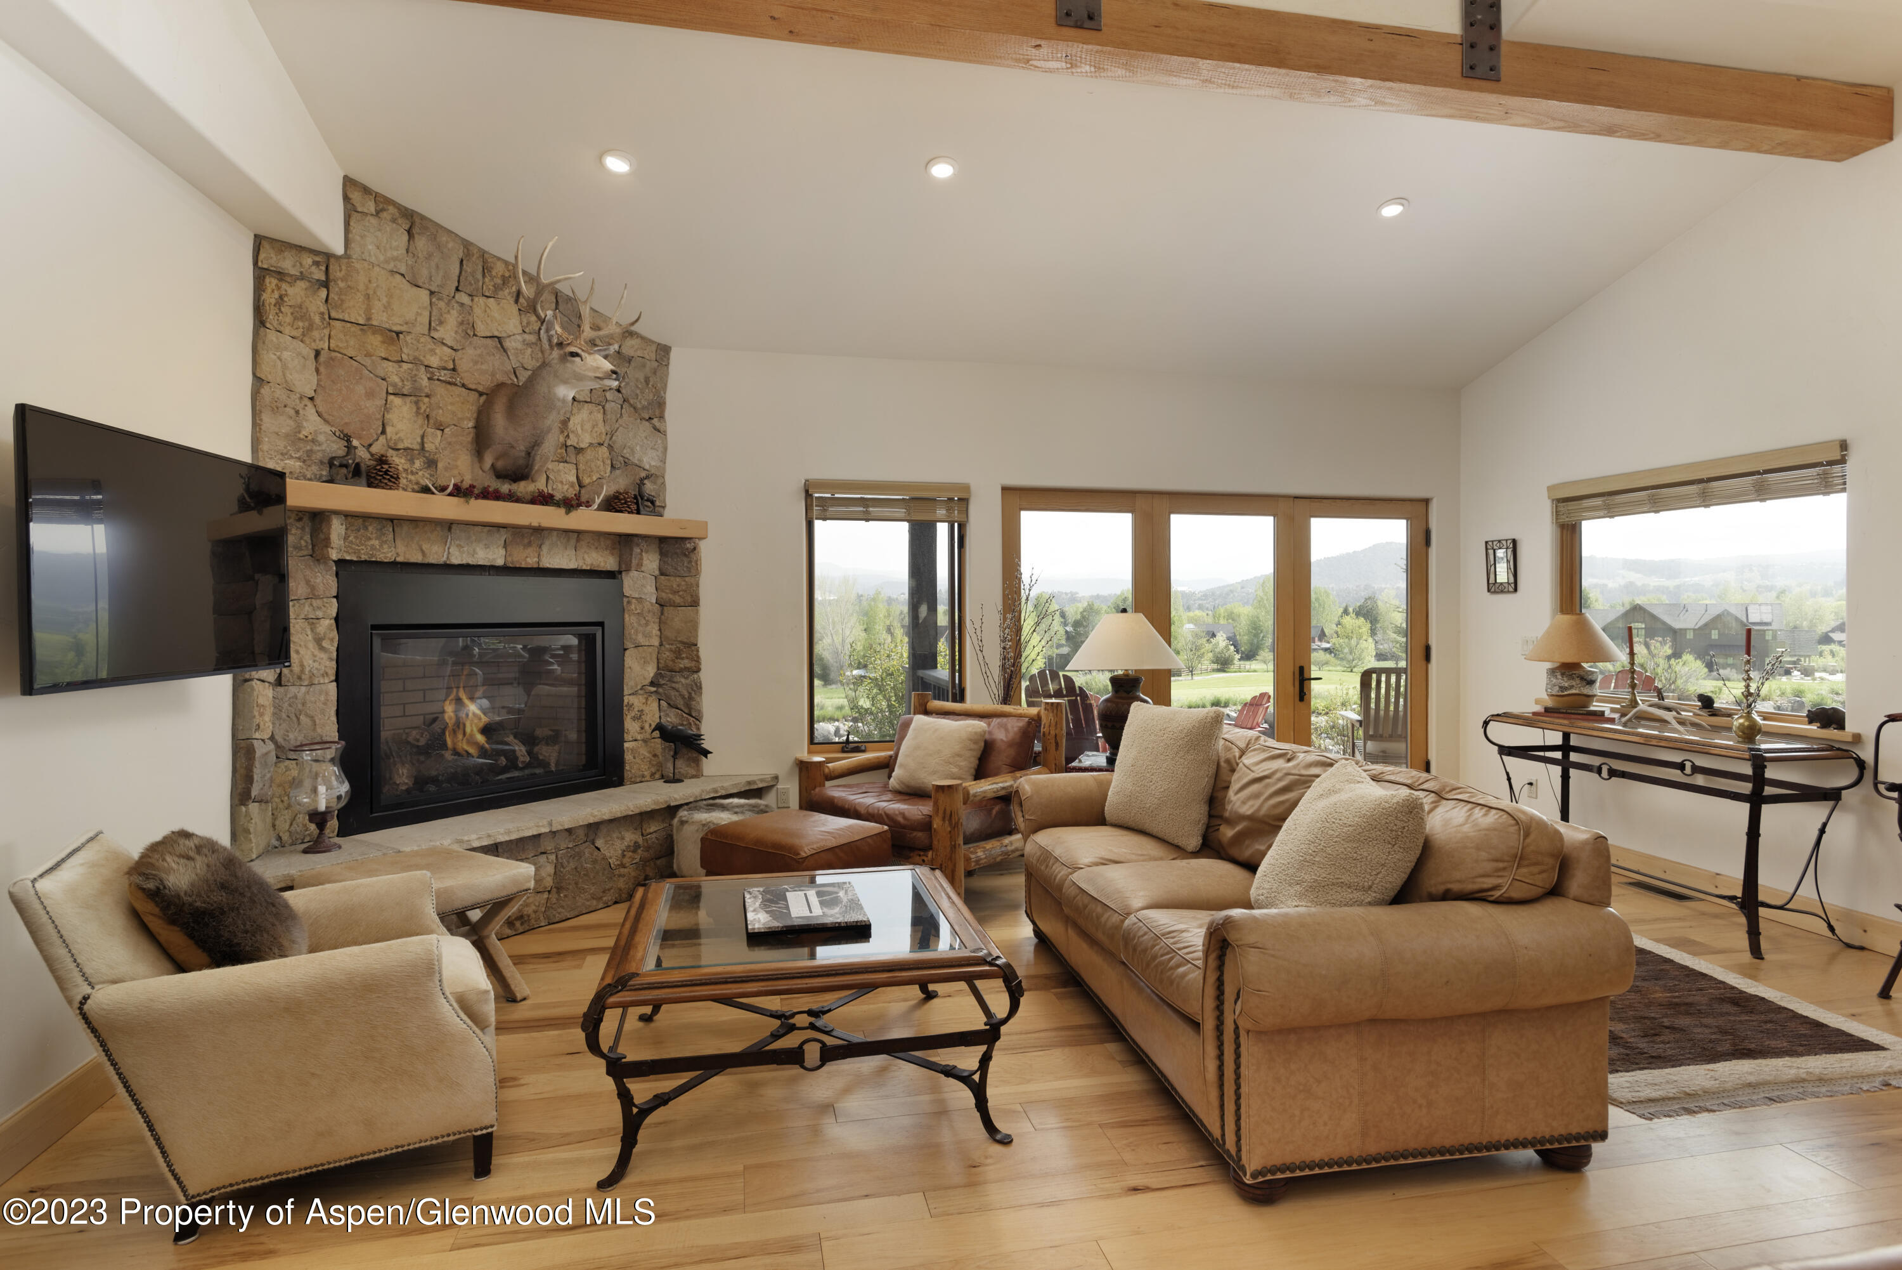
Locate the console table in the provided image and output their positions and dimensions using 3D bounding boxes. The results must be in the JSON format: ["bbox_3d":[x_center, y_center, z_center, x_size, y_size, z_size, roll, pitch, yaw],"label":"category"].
[{"bbox_3d":[3.268,0.851,4.718,0.510,0.810,1.530,-1,1,-13],"label":"console table"}]

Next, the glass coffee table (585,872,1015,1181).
[{"bbox_3d":[-0.446,1.084,2.999,1.080,0.456,1.080,-1,1,-11],"label":"glass coffee table"}]

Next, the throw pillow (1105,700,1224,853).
[{"bbox_3d":[0.822,0.531,3.892,0.170,0.490,0.500,21,-13,-24],"label":"throw pillow"}]

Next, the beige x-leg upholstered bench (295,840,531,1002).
[{"bbox_3d":[-1.893,1.070,3.578,0.580,0.470,0.560,1,2,36],"label":"beige x-leg upholstered bench"}]

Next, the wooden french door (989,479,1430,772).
[{"bbox_3d":[1.642,0.198,6.020,2.771,2.068,0.120,-1,1,-13],"label":"wooden french door"}]

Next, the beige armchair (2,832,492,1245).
[{"bbox_3d":[-1.680,0.908,2.542,0.930,0.840,0.740,-1,2,-27],"label":"beige armchair"}]

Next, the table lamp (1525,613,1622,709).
[{"bbox_3d":[3.181,0.132,5.138,0.420,0.485,0.420,-1,1,-13],"label":"table lamp"}]

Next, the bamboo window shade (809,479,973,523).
[{"bbox_3d":[-0.332,-0.719,5.448,0.893,0.213,0.080,-1,1,-13],"label":"bamboo window shade"}]

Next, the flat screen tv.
[{"bbox_3d":[-2.136,-0.199,2.768,0.050,0.645,1.120,0,1,-8],"label":"flat screen tv"}]

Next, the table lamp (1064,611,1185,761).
[{"bbox_3d":[0.834,0.252,4.799,0.565,0.735,0.565,-1,1,-13],"label":"table lamp"}]

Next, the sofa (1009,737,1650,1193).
[{"bbox_3d":[0.964,0.847,3.382,1.030,0.900,2.210,0,1,-11],"label":"sofa"}]

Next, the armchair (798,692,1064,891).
[{"bbox_3d":[-0.122,0.797,4.883,1.050,0.940,0.860,1,2,40],"label":"armchair"}]

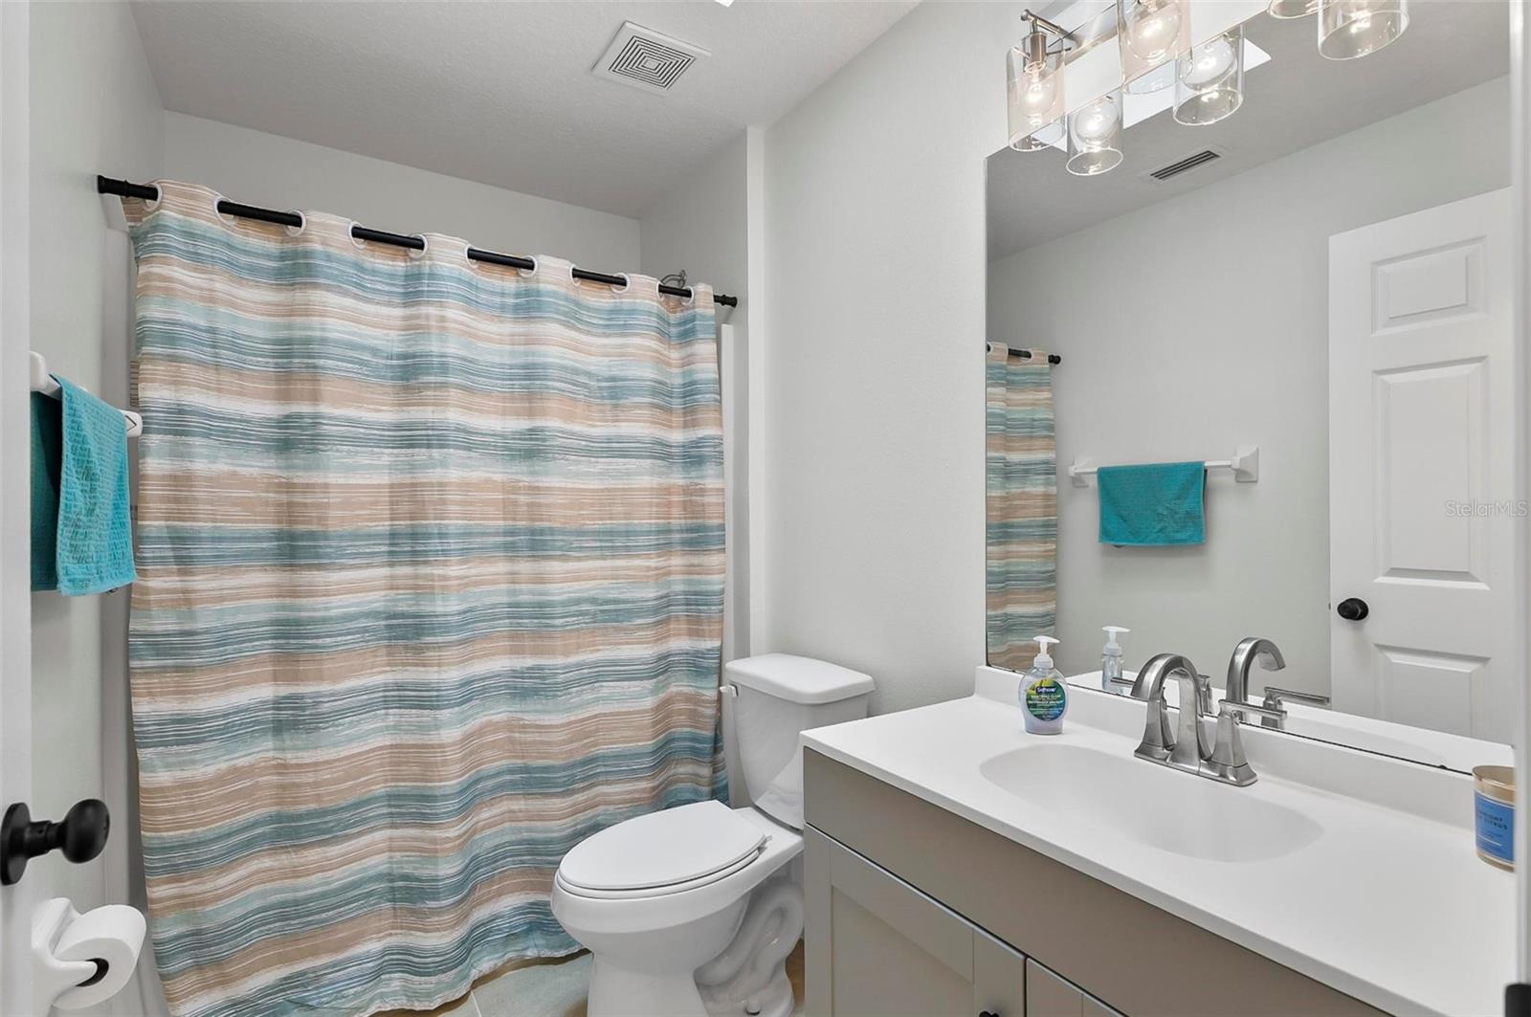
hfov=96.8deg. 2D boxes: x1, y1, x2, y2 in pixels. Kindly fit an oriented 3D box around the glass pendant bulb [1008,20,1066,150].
[{"bbox_3d":[0.504,-0.800,1.265,0.098,0.214,0.098,0,0,-33],"label":"glass pendant bulb"}]

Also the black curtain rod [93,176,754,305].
[{"bbox_3d":[-0.735,-0.671,1.812,1.520,0.040,0.040,0,0,-32],"label":"black curtain rod"}]

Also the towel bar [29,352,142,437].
[{"bbox_3d":[-1.048,-0.159,1.020,0.095,0.110,0.660,0,0,-33],"label":"towel bar"}]

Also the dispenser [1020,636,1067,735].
[{"bbox_3d":[0.499,0.312,1.222,0.084,0.171,0.052,0,0,1],"label":"dispenser"}]

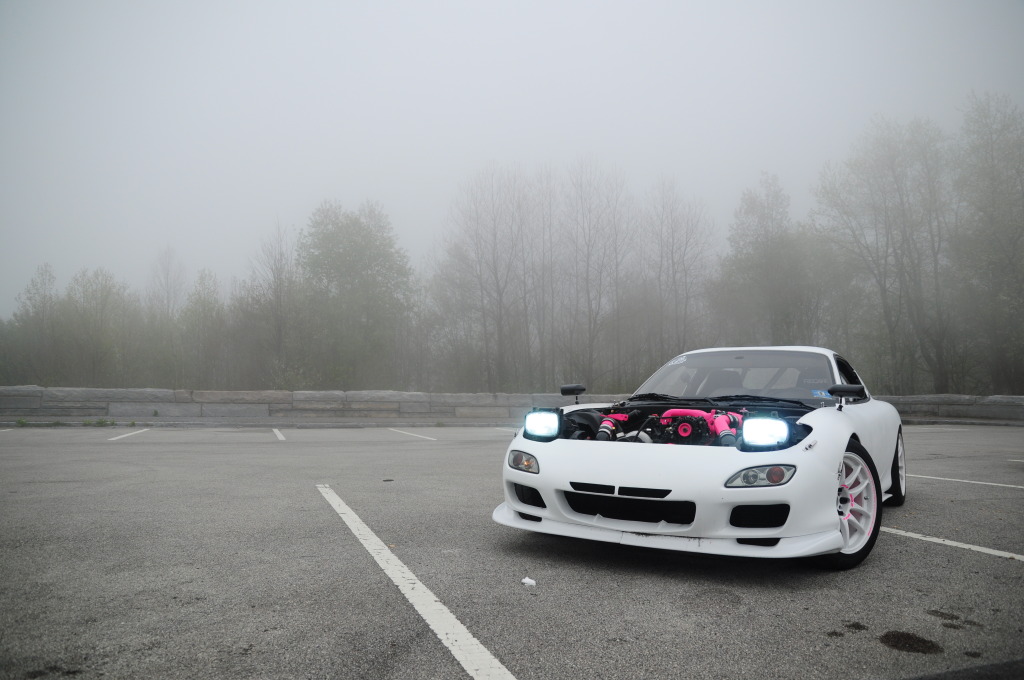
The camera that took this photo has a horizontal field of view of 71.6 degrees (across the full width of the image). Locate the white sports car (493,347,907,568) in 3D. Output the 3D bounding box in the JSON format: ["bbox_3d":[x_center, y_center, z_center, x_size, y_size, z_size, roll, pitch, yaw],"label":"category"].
[{"bbox_3d":[1.623,0.637,4.984,1.790,1.200,4.290,-3,-5,33],"label":"white sports car"}]

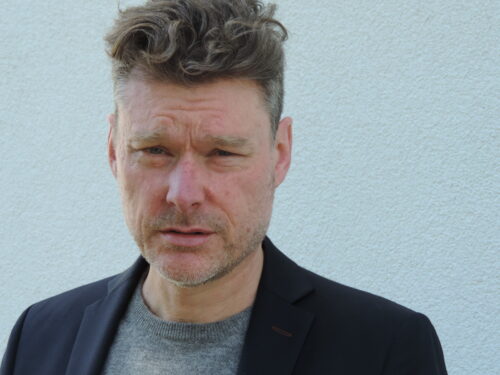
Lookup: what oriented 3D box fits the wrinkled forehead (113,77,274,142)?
[{"bbox_3d":[-0.054,-0.075,2.140,0.148,0.060,0.062,0,7,13],"label":"wrinkled forehead"}]

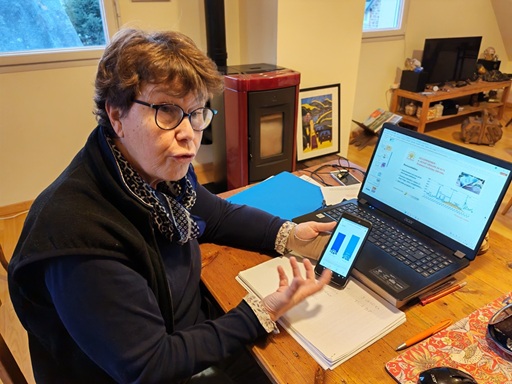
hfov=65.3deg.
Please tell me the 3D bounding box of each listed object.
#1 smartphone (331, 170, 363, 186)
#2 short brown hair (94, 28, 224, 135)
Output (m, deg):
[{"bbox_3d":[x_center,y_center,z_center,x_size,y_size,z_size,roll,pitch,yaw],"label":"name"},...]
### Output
[{"bbox_3d":[0.318,-0.038,1.381,0.069,0.009,0.138,-7,29,-13],"label":"smartphone"},{"bbox_3d":[-0.170,-0.186,0.715,0.200,0.195,0.220,-13,27,-43],"label":"short brown hair"}]

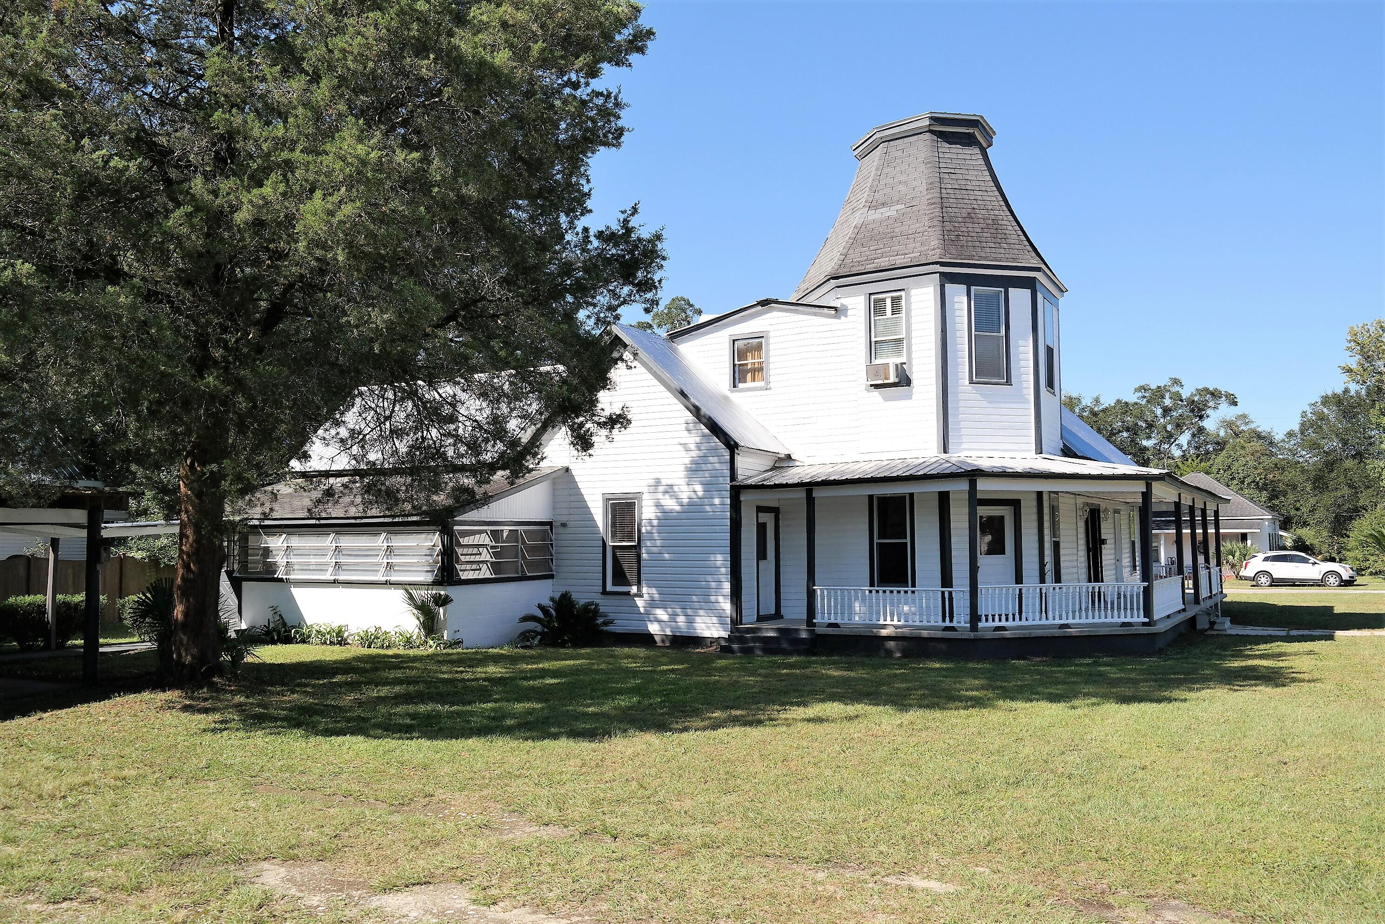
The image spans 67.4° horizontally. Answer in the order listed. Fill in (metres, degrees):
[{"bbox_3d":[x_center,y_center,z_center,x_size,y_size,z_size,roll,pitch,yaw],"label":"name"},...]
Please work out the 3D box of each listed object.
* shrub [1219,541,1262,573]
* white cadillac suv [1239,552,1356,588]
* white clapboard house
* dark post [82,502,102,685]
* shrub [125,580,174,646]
[{"bbox_3d":[29.958,5.346,57.000,2.200,2.100,2.300,-3,-5,31],"label":"shrub"},{"bbox_3d":[28.650,5.054,49.323,4.830,1.670,1.910,-2,-5,25],"label":"white cadillac suv"},{"bbox_3d":[2.362,-1.389,26.663,19.120,10.630,20.650,-3,-5,31],"label":"white clapboard house"},{"bbox_3d":[-8.100,1.765,14.096,0.160,2.460,0.160,-3,-5,31],"label":"dark post"},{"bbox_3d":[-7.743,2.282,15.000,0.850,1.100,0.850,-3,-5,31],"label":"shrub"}]

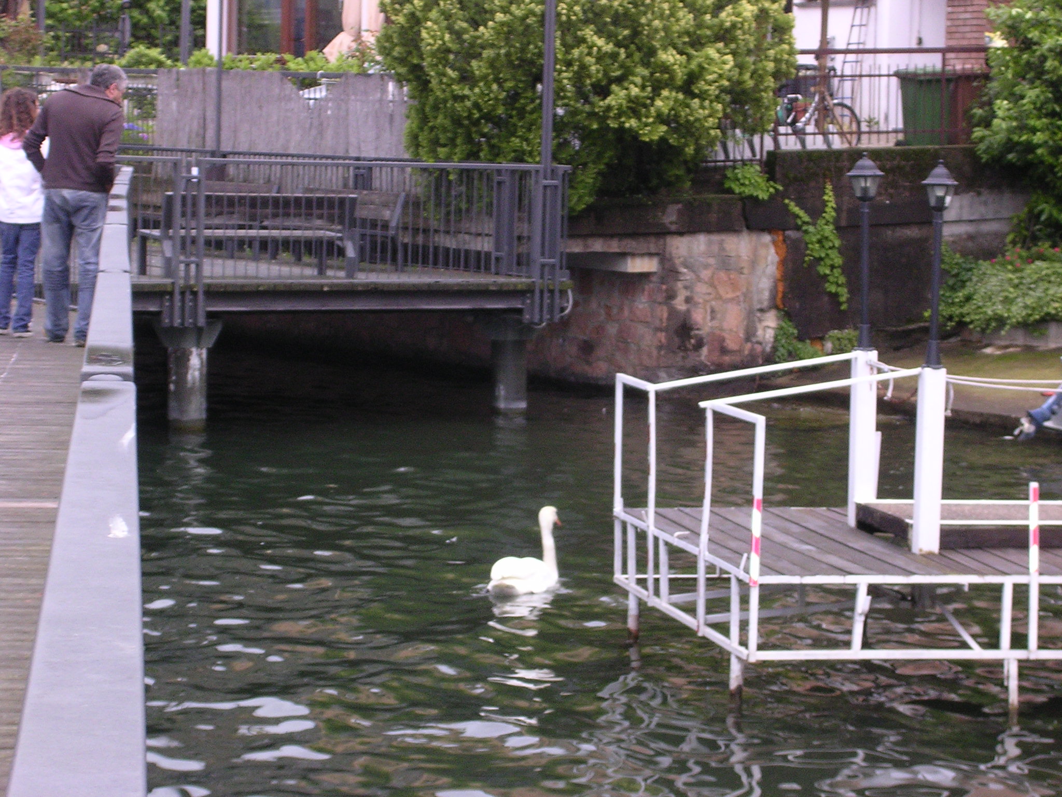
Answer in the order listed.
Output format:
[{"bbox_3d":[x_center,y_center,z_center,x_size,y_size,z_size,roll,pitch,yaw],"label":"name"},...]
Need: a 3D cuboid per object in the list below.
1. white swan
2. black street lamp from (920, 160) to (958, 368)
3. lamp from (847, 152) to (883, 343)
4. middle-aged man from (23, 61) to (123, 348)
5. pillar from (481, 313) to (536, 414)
[{"bbox_3d":[-0.037,0.911,21.100,0.350,0.510,0.680,4,5,31],"label":"white swan"},{"bbox_3d":[2.094,-0.690,18.100,0.200,1.070,0.200,2,4,0],"label":"black street lamp"},{"bbox_3d":[1.820,-0.801,19.200,0.200,1.070,0.200,0,4,0],"label":"lamp"},{"bbox_3d":[-2.895,-1.235,22.400,0.600,1.770,0.420,3,5,22],"label":"middle-aged man"},{"bbox_3d":[-0.211,-0.330,33.800,0.430,0.950,0.430,-1,5,-32],"label":"pillar"}]

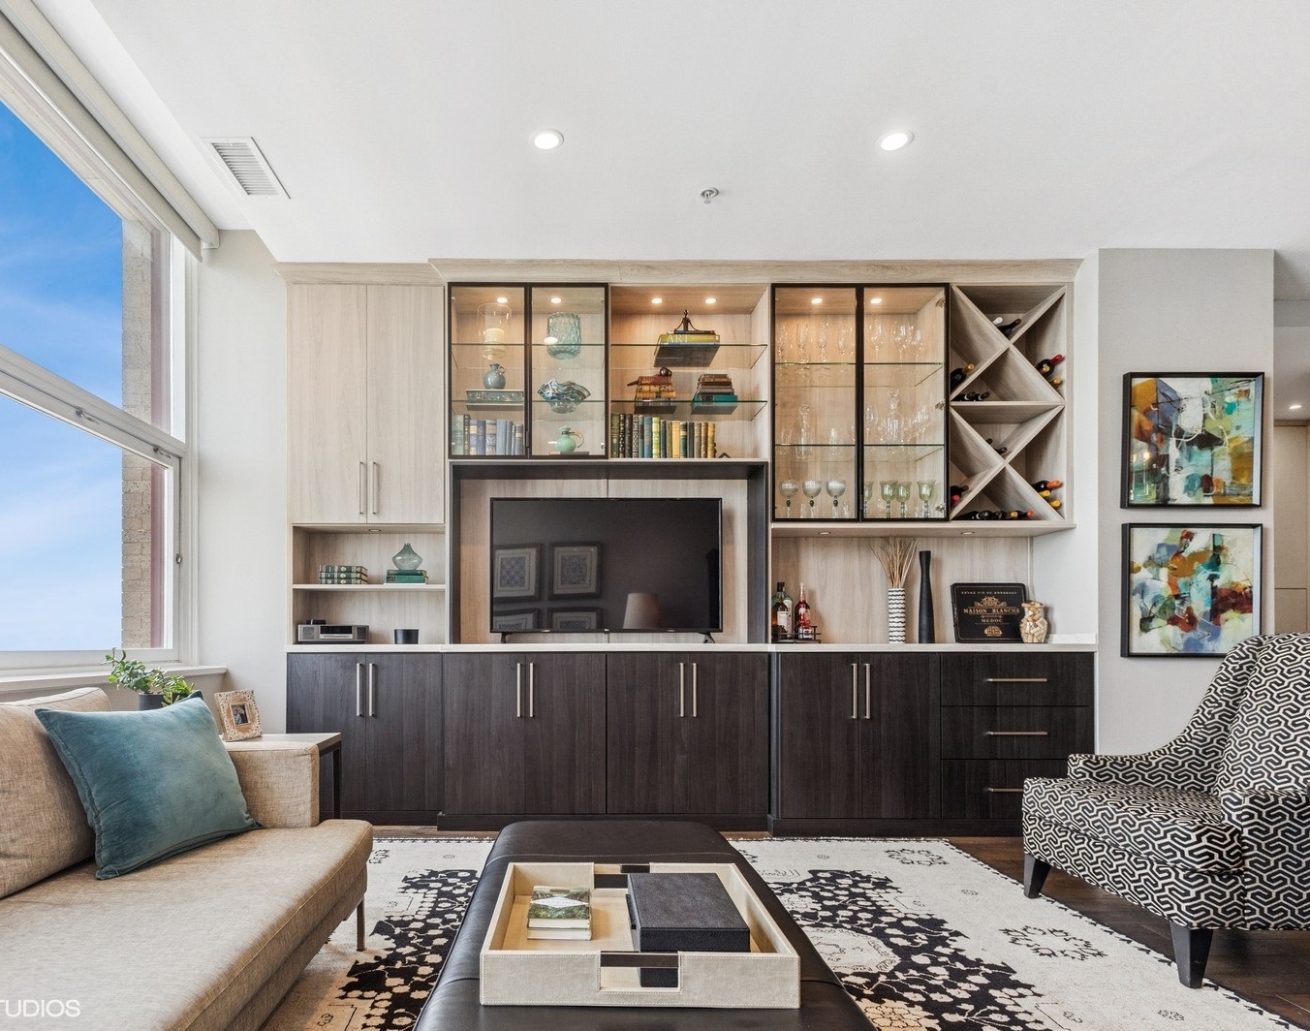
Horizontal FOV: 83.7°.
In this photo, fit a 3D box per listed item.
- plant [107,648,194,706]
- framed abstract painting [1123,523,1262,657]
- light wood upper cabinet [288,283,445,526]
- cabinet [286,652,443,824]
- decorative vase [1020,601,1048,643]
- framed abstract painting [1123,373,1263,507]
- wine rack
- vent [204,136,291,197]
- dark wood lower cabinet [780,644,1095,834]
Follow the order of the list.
[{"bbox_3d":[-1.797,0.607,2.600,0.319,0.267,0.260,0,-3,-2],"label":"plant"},{"bbox_3d":[2.553,0.358,3.487,0.640,0.631,0.045,0,0,0],"label":"framed abstract painting"},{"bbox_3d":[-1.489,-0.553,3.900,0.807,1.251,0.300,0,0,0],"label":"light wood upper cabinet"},{"bbox_3d":[-1.496,1.160,3.915,0.801,0.888,0.330,0,0,0],"label":"cabinet"},{"bbox_3d":[1.866,0.525,3.600,0.137,0.215,0.130,0,-3,-2],"label":"decorative vase"},{"bbox_3d":[2.559,-0.357,3.487,0.645,0.637,0.045,0,0,0],"label":"framed abstract painting"},{"bbox_3d":[1.701,-0.529,3.720,0.602,1.151,0.380,0,-3,-2],"label":"wine rack"},{"bbox_3d":[-1.630,-1.380,2.930,0.200,0.040,0.370,0,0,0],"label":"vent"},{"bbox_3d":[1.335,1.121,3.781,1.546,0.899,0.490,0,0,0],"label":"dark wood lower cabinet"}]

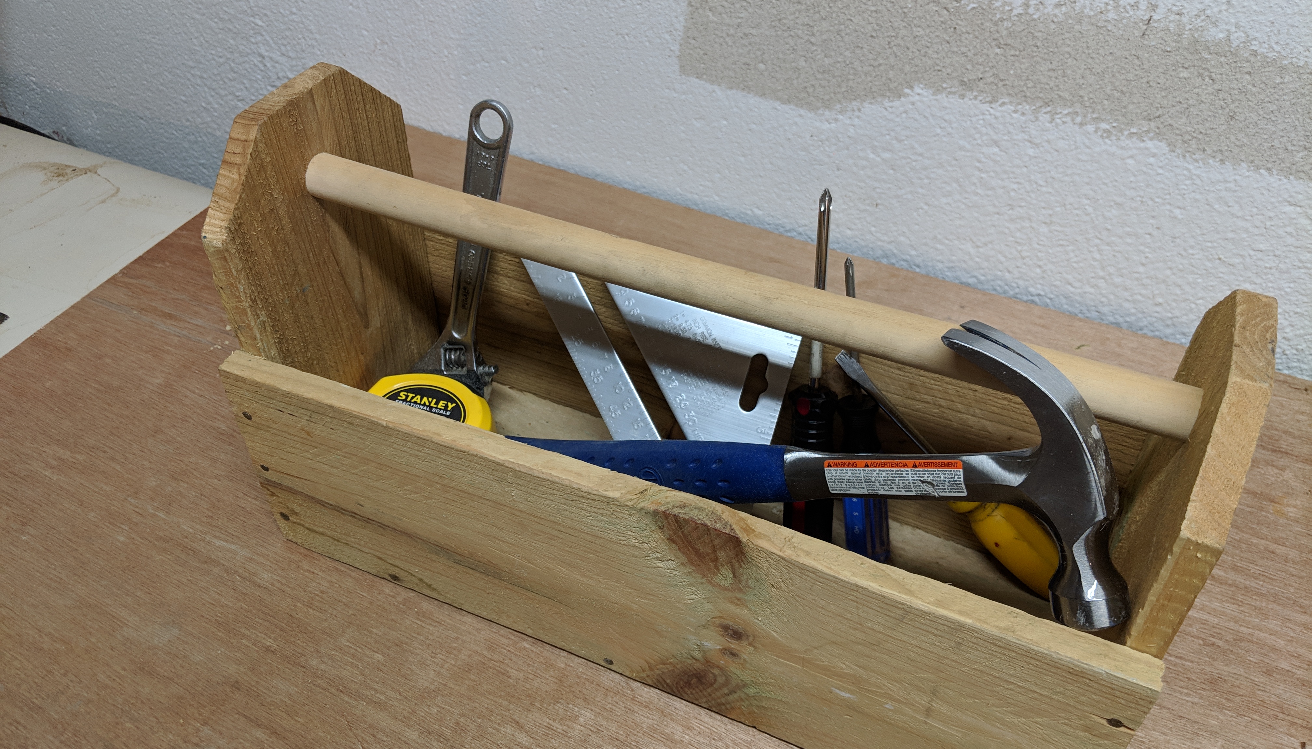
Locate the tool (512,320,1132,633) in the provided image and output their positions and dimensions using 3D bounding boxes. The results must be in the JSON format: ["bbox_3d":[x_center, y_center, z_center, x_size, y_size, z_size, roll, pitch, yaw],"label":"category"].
[{"bbox_3d":[0.037,0.044,0.484,0.343,0.123,0.031,-3,10,40],"label":"tool"}]

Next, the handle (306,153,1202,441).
[{"bbox_3d":[0.018,-0.042,0.454,0.421,0.021,0.021,17,45,18],"label":"handle"}]

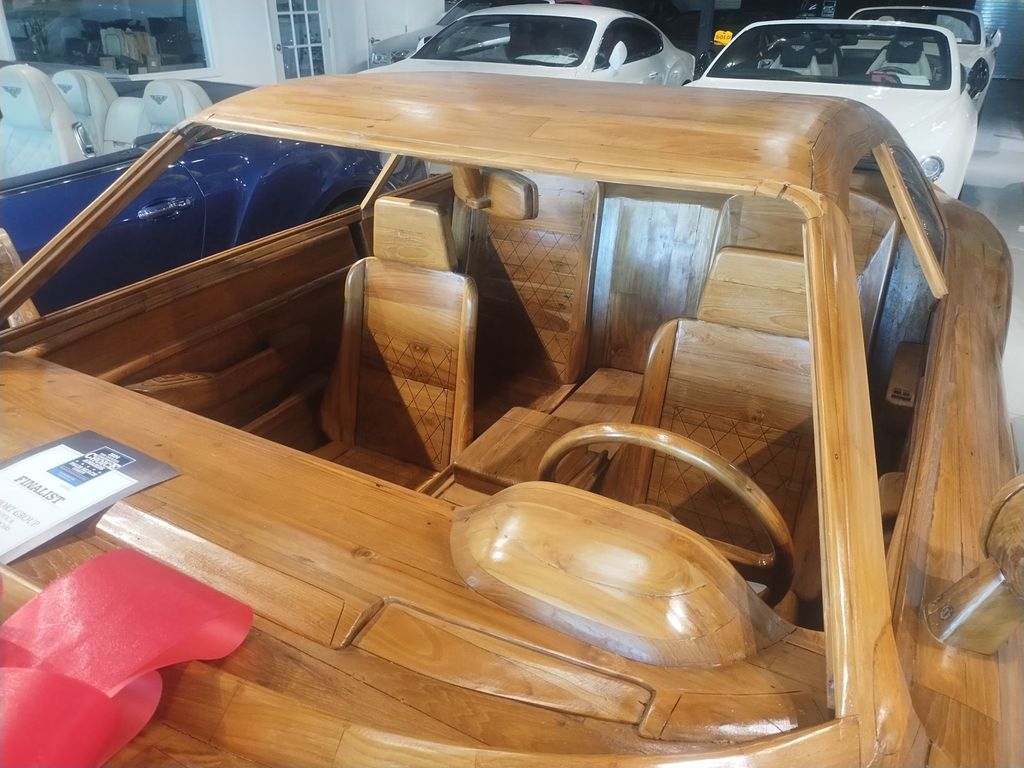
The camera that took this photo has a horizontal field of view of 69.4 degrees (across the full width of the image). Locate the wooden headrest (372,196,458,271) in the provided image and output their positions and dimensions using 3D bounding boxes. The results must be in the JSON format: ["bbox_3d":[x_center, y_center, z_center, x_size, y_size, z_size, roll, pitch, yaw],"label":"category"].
[{"bbox_3d":[-0.268,-0.430,2.092,0.250,0.165,0.085,15,22,25],"label":"wooden headrest"}]

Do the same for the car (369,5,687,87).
[{"bbox_3d":[0.135,-2.576,6.565,2.000,1.390,4.800,16,32,25],"label":"car"}]

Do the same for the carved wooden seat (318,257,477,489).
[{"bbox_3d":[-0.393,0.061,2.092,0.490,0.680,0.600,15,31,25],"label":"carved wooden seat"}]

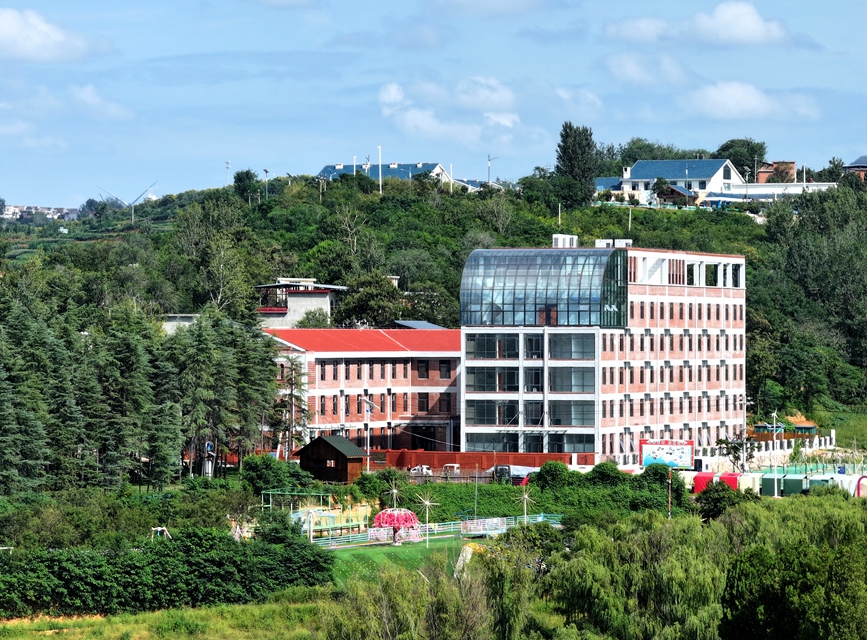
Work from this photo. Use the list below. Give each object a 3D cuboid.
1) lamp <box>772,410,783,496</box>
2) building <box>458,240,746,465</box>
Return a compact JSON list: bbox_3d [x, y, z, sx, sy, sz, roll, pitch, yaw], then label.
[{"bbox_3d":[34.900,13.500,422.000,1.300,8.800,1.000,0,0,20],"label":"lamp"},{"bbox_3d":[20.400,4.000,477.400,15.800,24.200,58.800,0,0,20],"label":"building"}]

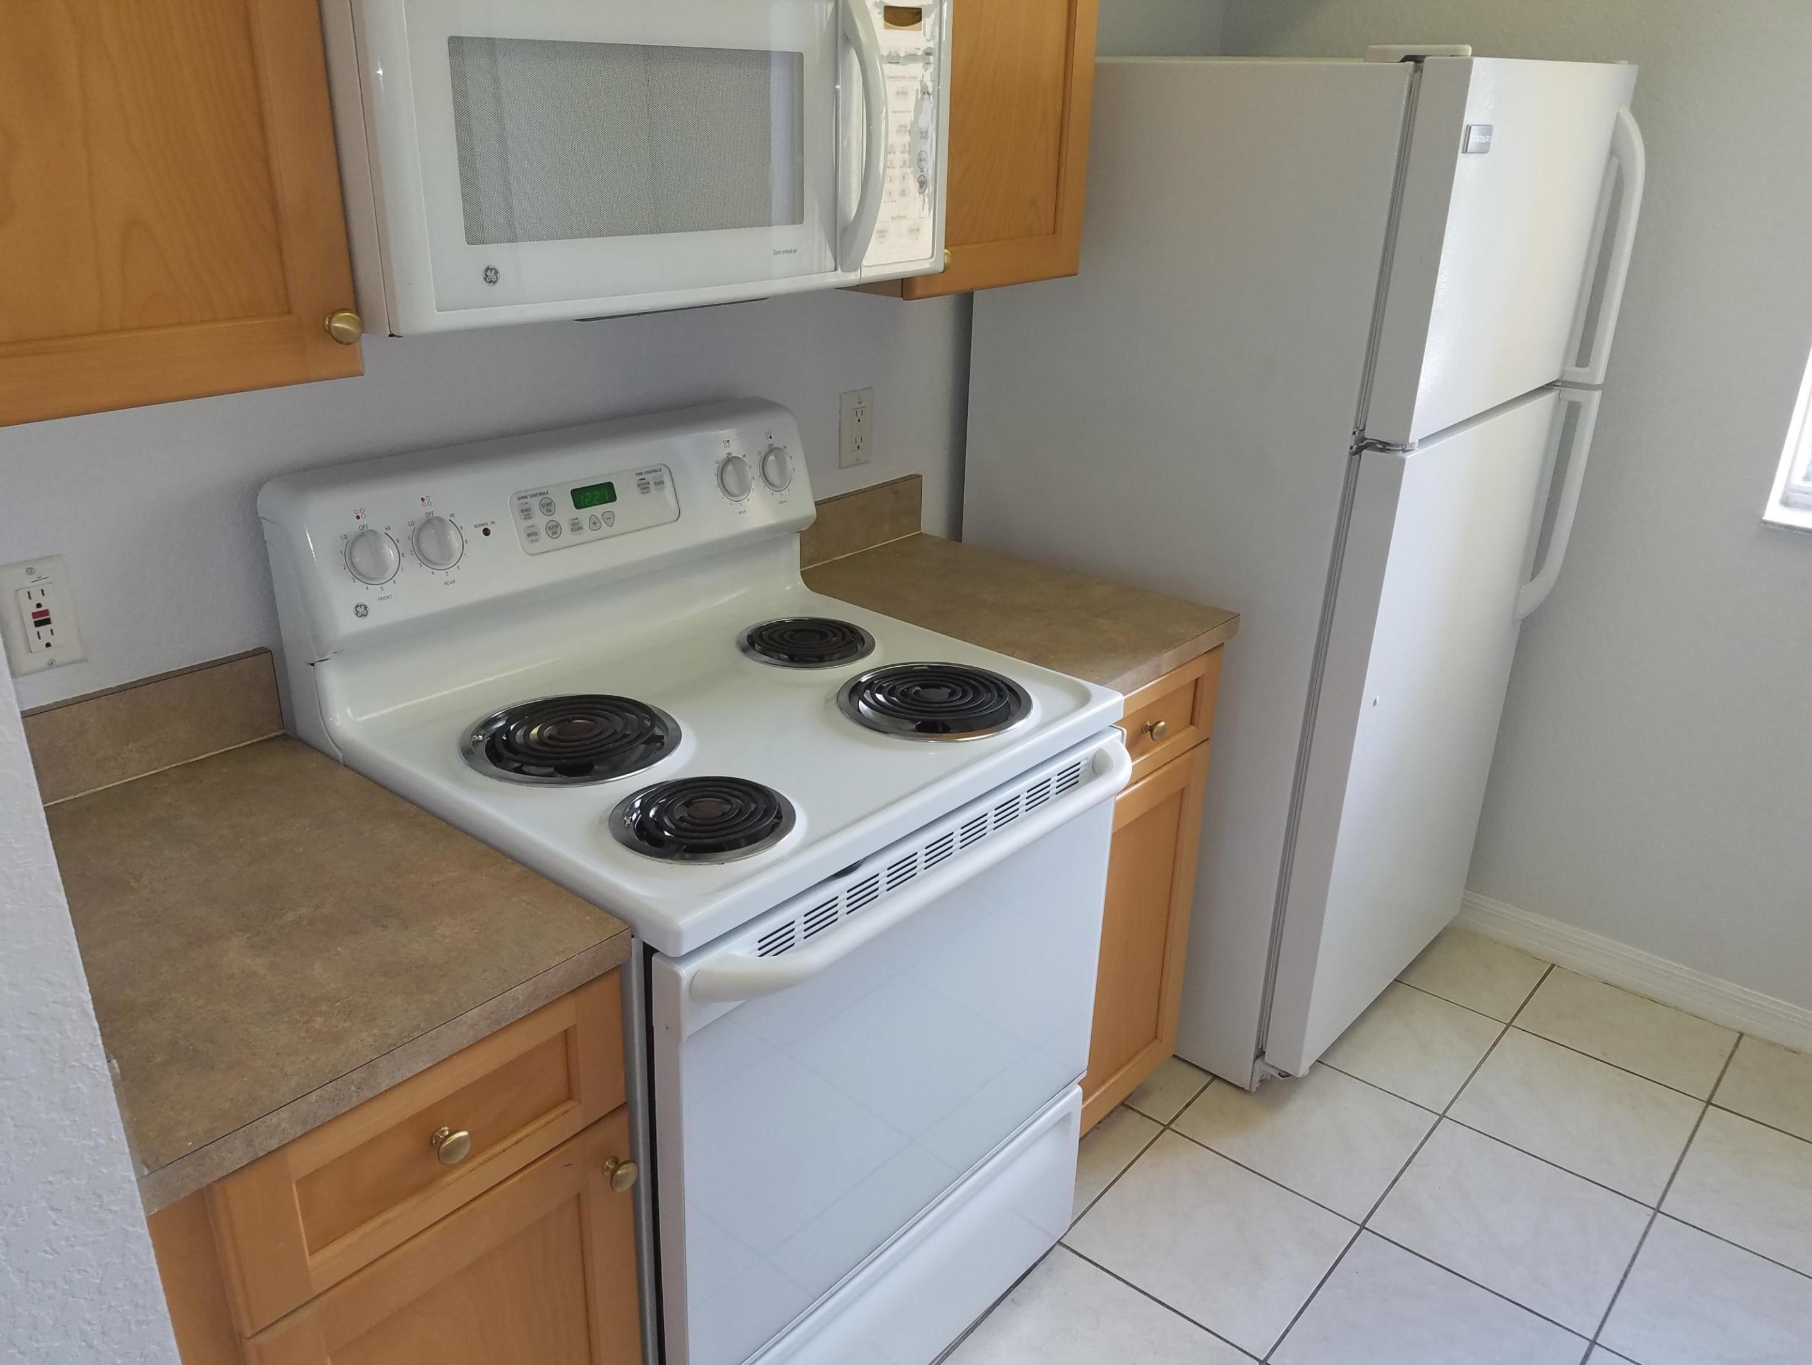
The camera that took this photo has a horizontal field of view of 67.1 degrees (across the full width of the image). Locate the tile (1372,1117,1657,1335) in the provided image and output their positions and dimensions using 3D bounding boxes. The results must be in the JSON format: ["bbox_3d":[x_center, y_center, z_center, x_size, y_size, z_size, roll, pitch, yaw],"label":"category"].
[{"bbox_3d":[0.950,0.846,2.145,0.335,0.010,0.335,19,28,36],"label":"tile"}]

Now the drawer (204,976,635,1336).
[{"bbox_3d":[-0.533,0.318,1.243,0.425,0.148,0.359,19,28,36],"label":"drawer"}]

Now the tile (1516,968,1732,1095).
[{"bbox_3d":[1.367,0.666,2.609,0.335,0.010,0.275,19,28,36],"label":"tile"}]

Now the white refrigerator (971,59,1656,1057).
[{"bbox_3d":[0.650,-0.217,2.499,0.814,1.668,0.735,19,28,36],"label":"white refrigerator"}]

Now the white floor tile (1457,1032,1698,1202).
[{"bbox_3d":[1.168,0.752,2.388,0.335,0.010,0.335,19,28,36],"label":"white floor tile"}]

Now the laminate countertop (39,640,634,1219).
[{"bbox_3d":[-0.627,0.164,1.236,0.637,0.134,0.430,19,28,36],"label":"laminate countertop"}]

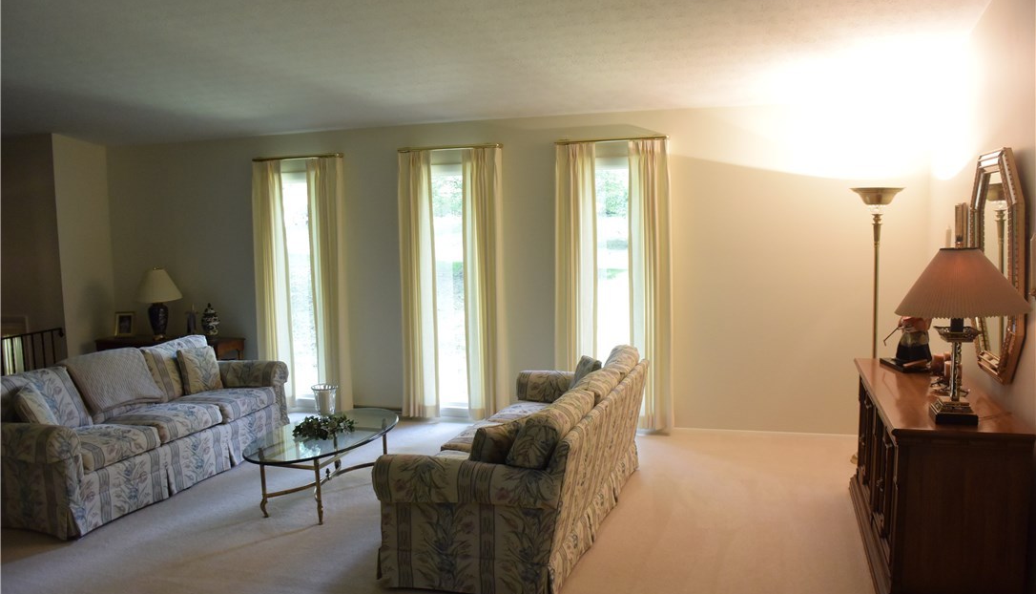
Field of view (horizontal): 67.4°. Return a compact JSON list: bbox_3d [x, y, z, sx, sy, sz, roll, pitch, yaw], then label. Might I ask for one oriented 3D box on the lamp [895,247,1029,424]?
[{"bbox_3d":[1.755,0.152,3.103,0.470,0.695,0.470,0,4,16],"label":"lamp"}]

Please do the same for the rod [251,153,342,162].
[{"bbox_3d":[-1.992,-1.249,6.984,0.967,0.045,0.090,0,5,19],"label":"rod"}]

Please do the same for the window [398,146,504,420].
[{"bbox_3d":[-0.532,-0.102,6.569,0.944,2.278,0.140,0,4,16],"label":"window"}]

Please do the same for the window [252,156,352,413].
[{"bbox_3d":[-1.960,-0.132,7.069,0.962,2.273,0.130,0,5,19],"label":"window"}]

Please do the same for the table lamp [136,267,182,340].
[{"bbox_3d":[-3.334,0.058,7.212,0.390,0.690,0.390,0,5,19],"label":"table lamp"}]

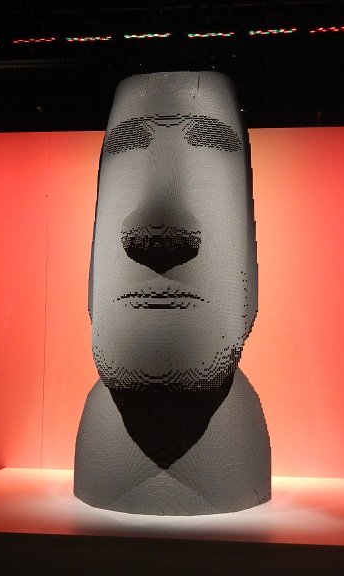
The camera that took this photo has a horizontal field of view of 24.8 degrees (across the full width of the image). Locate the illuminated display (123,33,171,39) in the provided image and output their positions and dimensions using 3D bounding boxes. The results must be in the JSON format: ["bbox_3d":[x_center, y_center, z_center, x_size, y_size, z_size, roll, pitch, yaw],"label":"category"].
[{"bbox_3d":[-0.152,-1.585,4.917,0.300,0.035,0.040,0,-5,6],"label":"illuminated display"}]

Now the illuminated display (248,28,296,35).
[{"bbox_3d":[0.627,-1.583,4.830,0.300,0.035,0.040,0,-5,6],"label":"illuminated display"}]

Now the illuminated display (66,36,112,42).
[{"bbox_3d":[-0.525,-1.576,4.958,0.300,0.035,0.040,0,-5,6],"label":"illuminated display"}]

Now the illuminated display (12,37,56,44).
[{"bbox_3d":[-0.877,-1.581,4.997,0.300,0.035,0.040,0,-5,6],"label":"illuminated display"}]

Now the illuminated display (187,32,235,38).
[{"bbox_3d":[0.246,-1.574,4.872,0.300,0.035,0.040,0,-5,6],"label":"illuminated display"}]

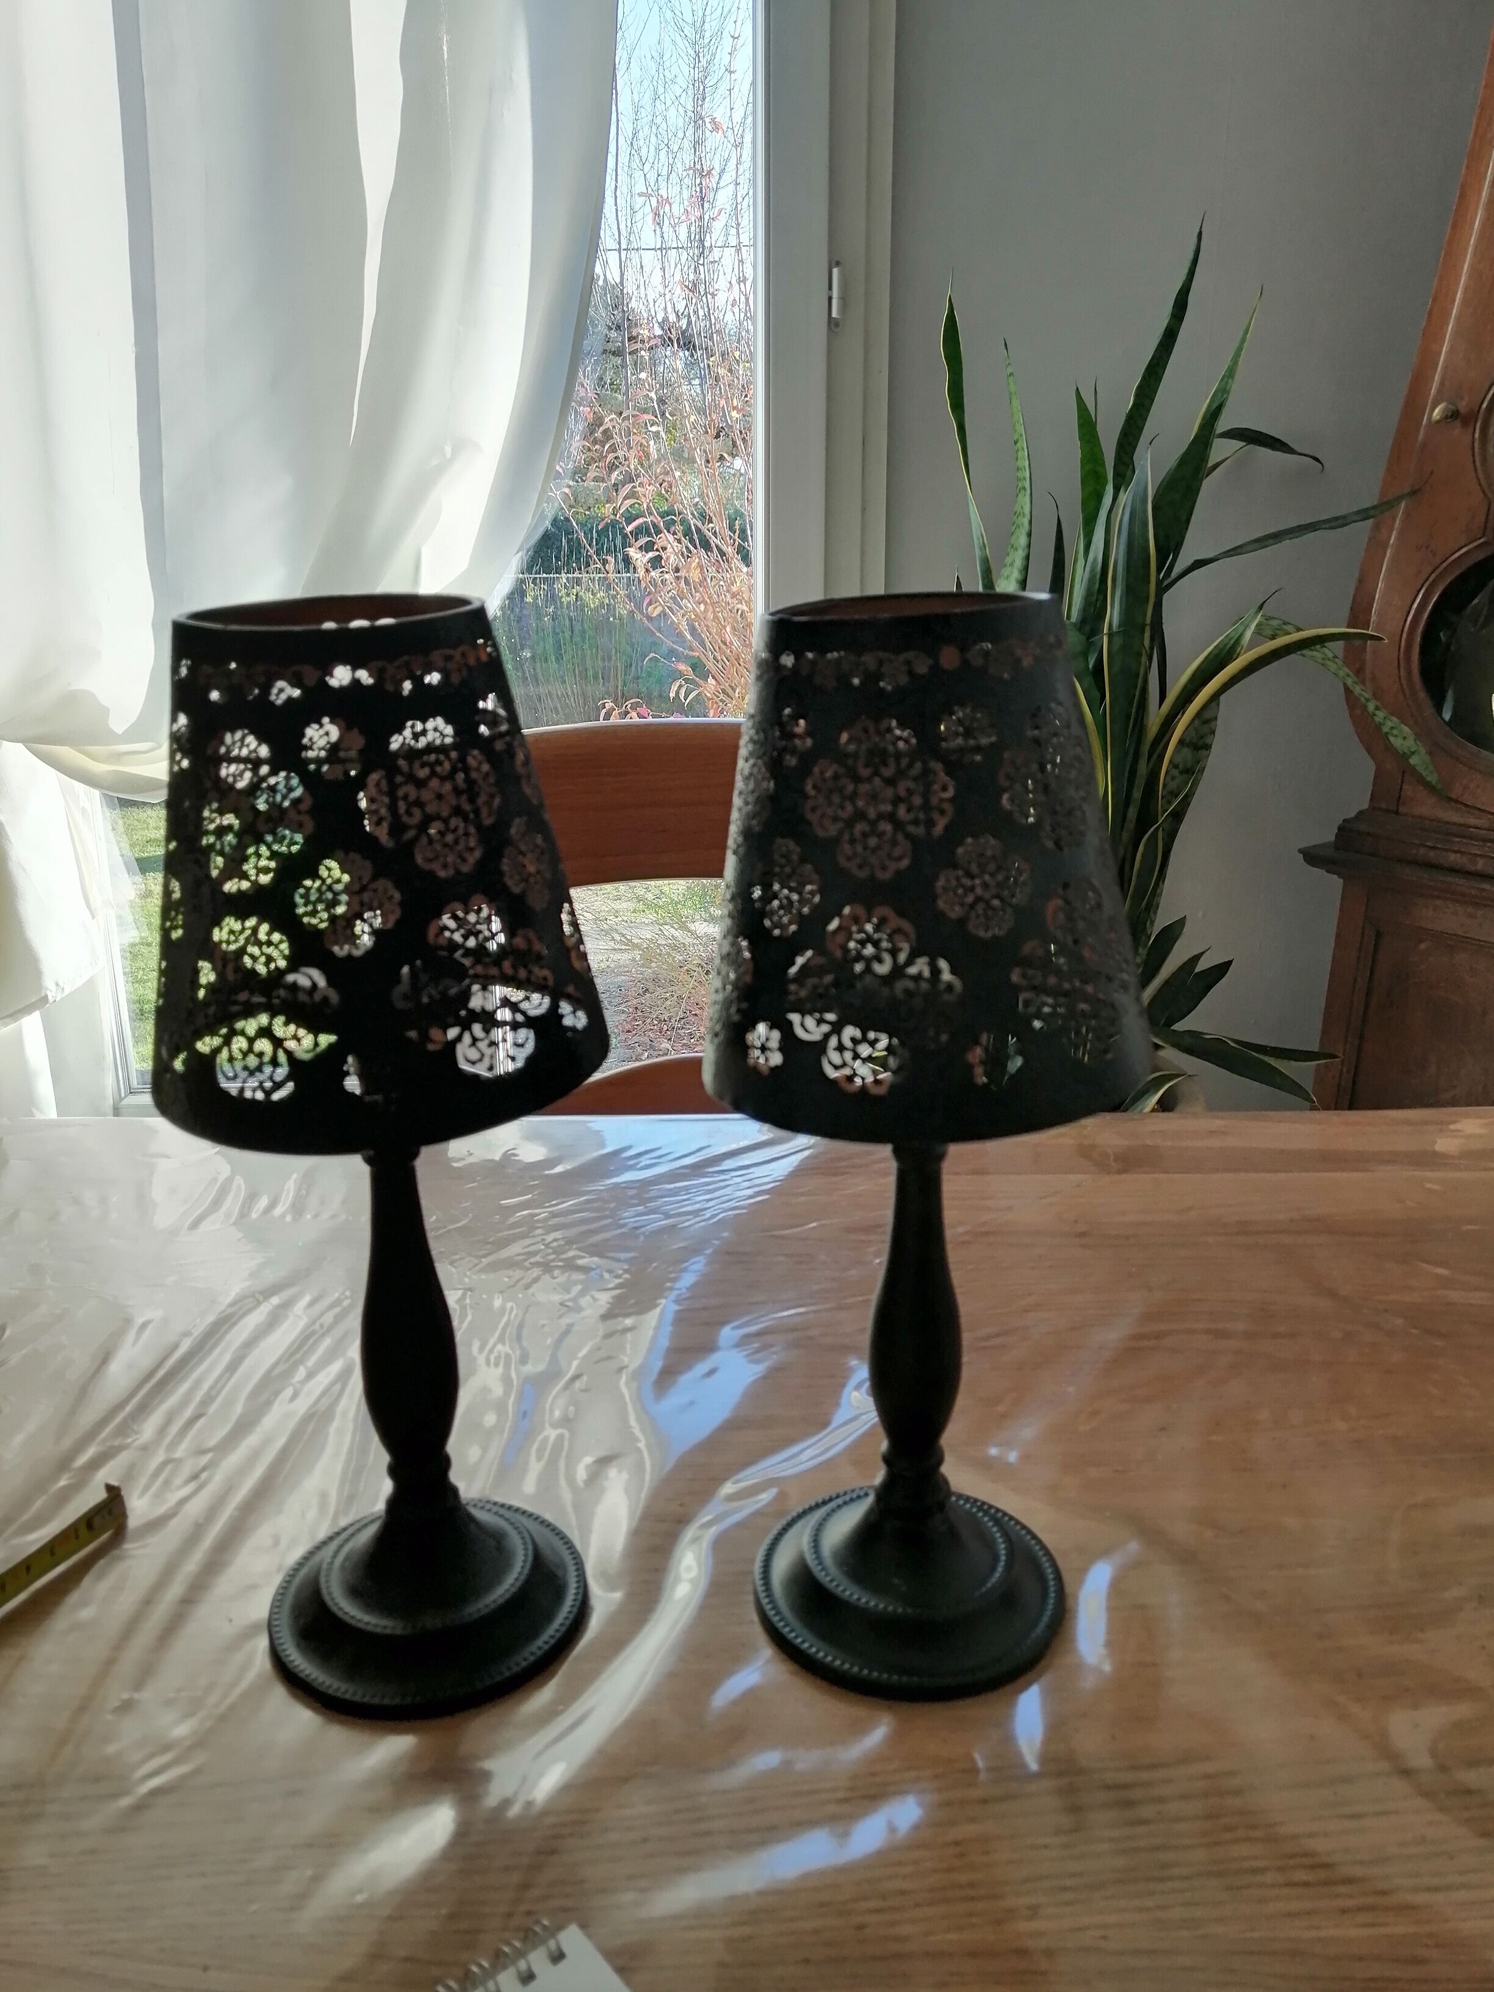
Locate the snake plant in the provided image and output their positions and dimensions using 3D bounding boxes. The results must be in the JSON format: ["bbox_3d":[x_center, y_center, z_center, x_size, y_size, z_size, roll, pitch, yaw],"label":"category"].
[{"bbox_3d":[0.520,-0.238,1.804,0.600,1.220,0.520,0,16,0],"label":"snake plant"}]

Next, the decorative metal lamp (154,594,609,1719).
[{"bbox_3d":[-0.105,0.048,0.451,0.132,0.321,0.132,0,16,0],"label":"decorative metal lamp"}]

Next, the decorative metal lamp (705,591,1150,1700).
[{"bbox_3d":[0.053,0.045,0.455,0.132,0.321,0.132,0,16,0],"label":"decorative metal lamp"}]

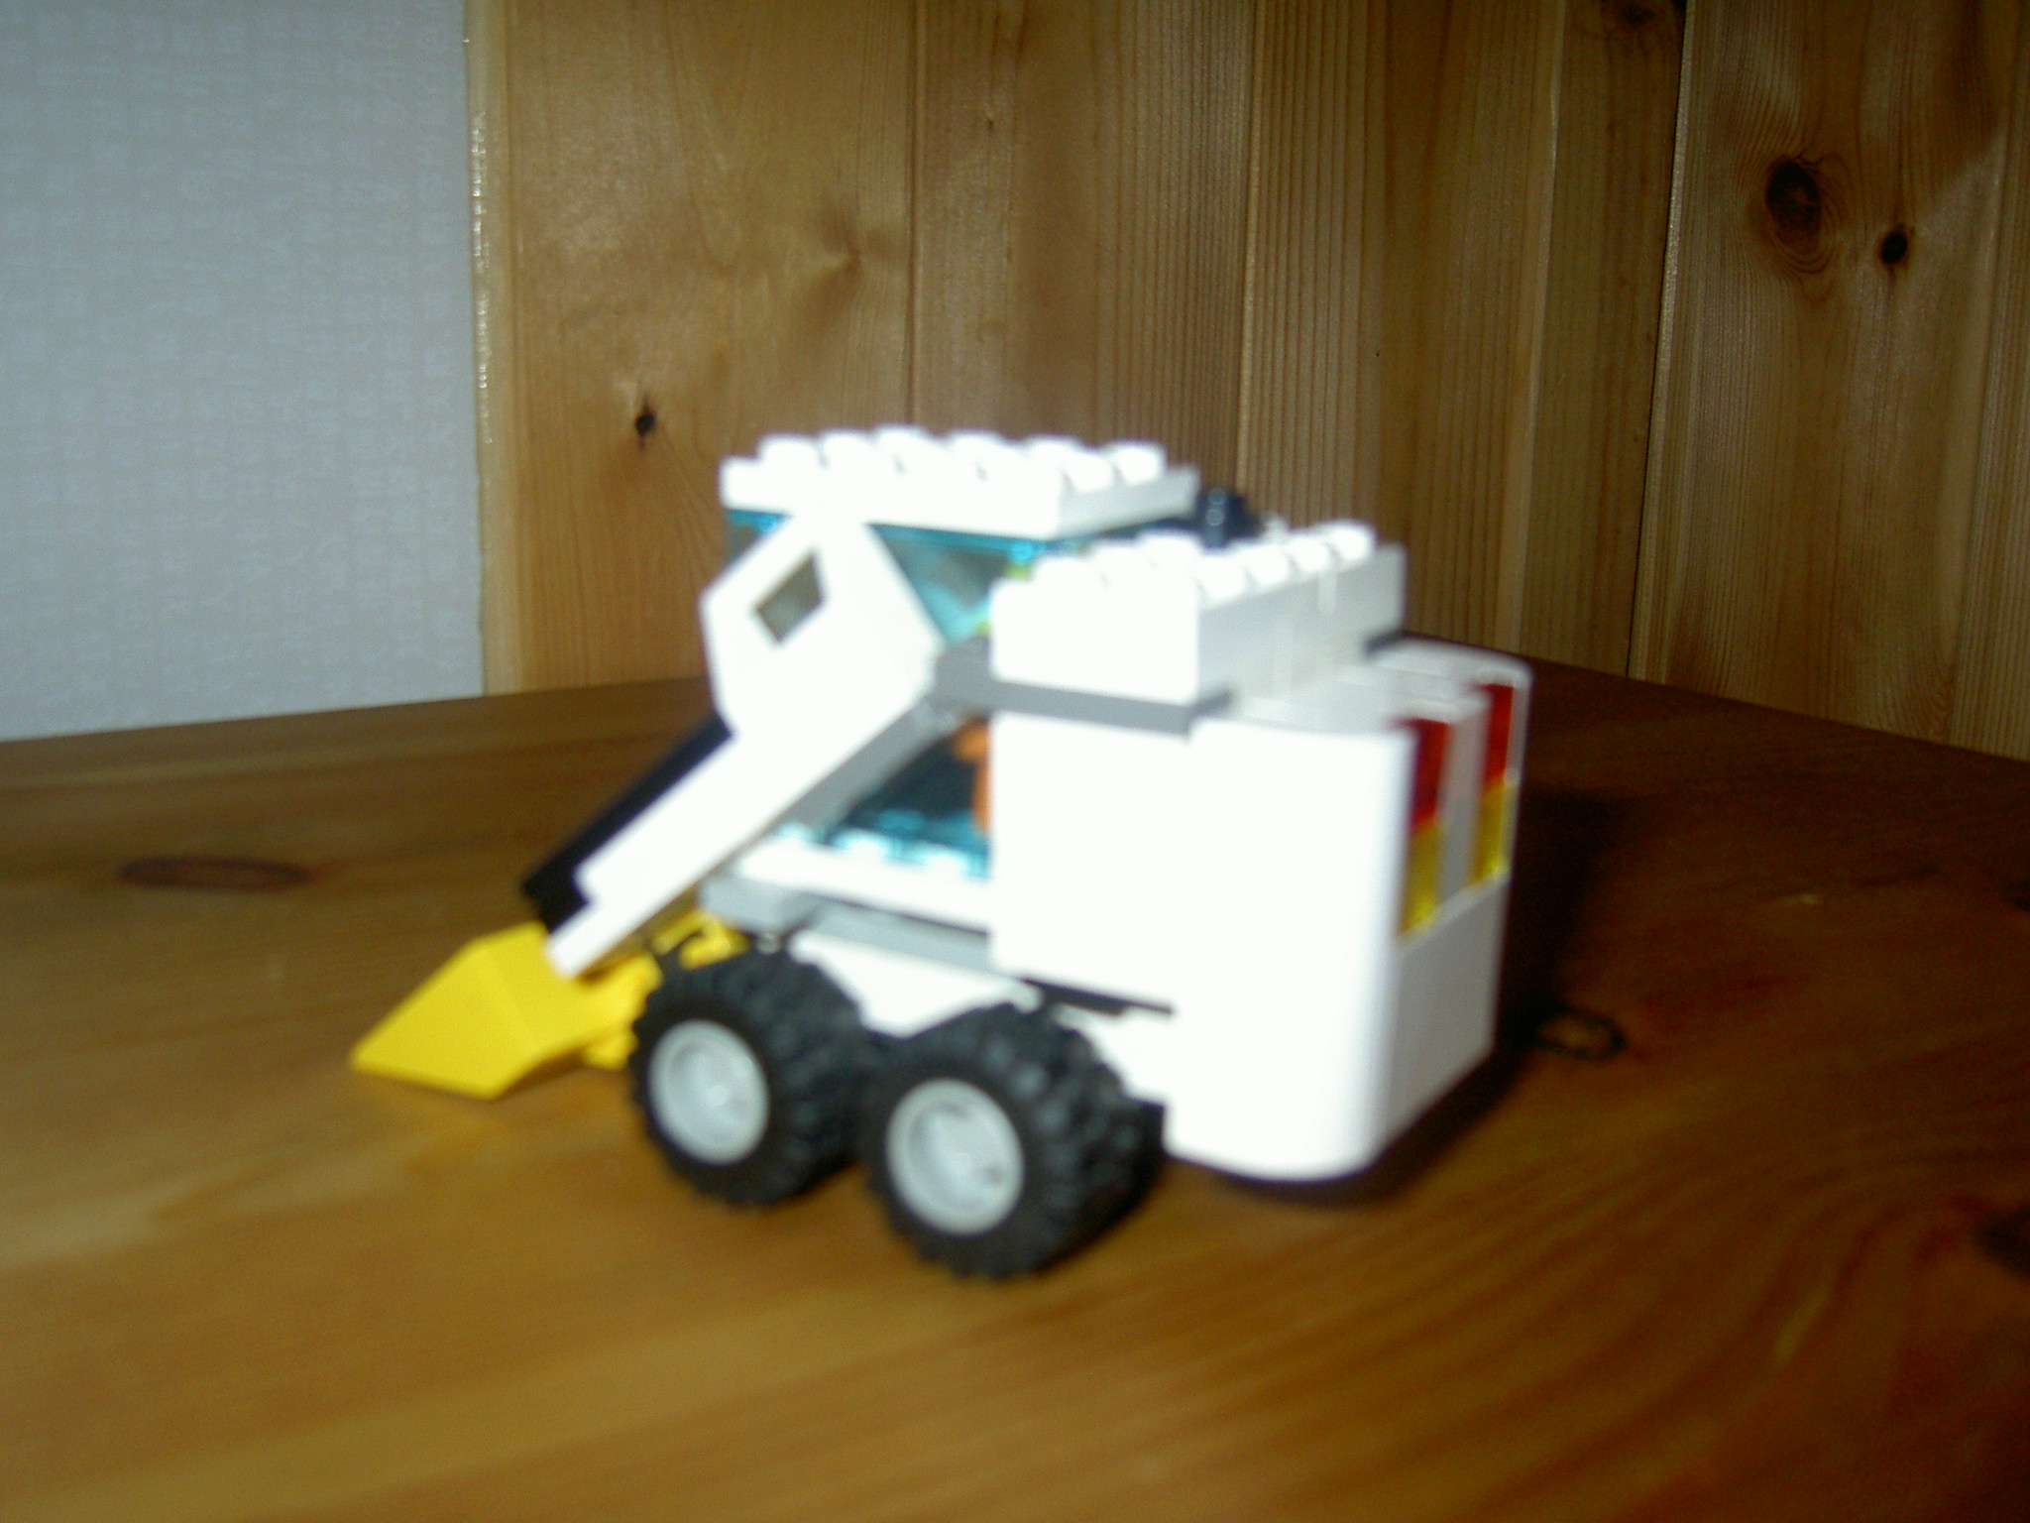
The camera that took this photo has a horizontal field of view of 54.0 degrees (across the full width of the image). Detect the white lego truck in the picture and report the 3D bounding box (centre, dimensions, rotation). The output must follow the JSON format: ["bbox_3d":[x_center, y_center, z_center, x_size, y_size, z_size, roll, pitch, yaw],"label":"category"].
[{"bbox_3d":[-0.010,0.004,0.176,0.106,0.063,0.042,9,15,30],"label":"white lego truck"}]

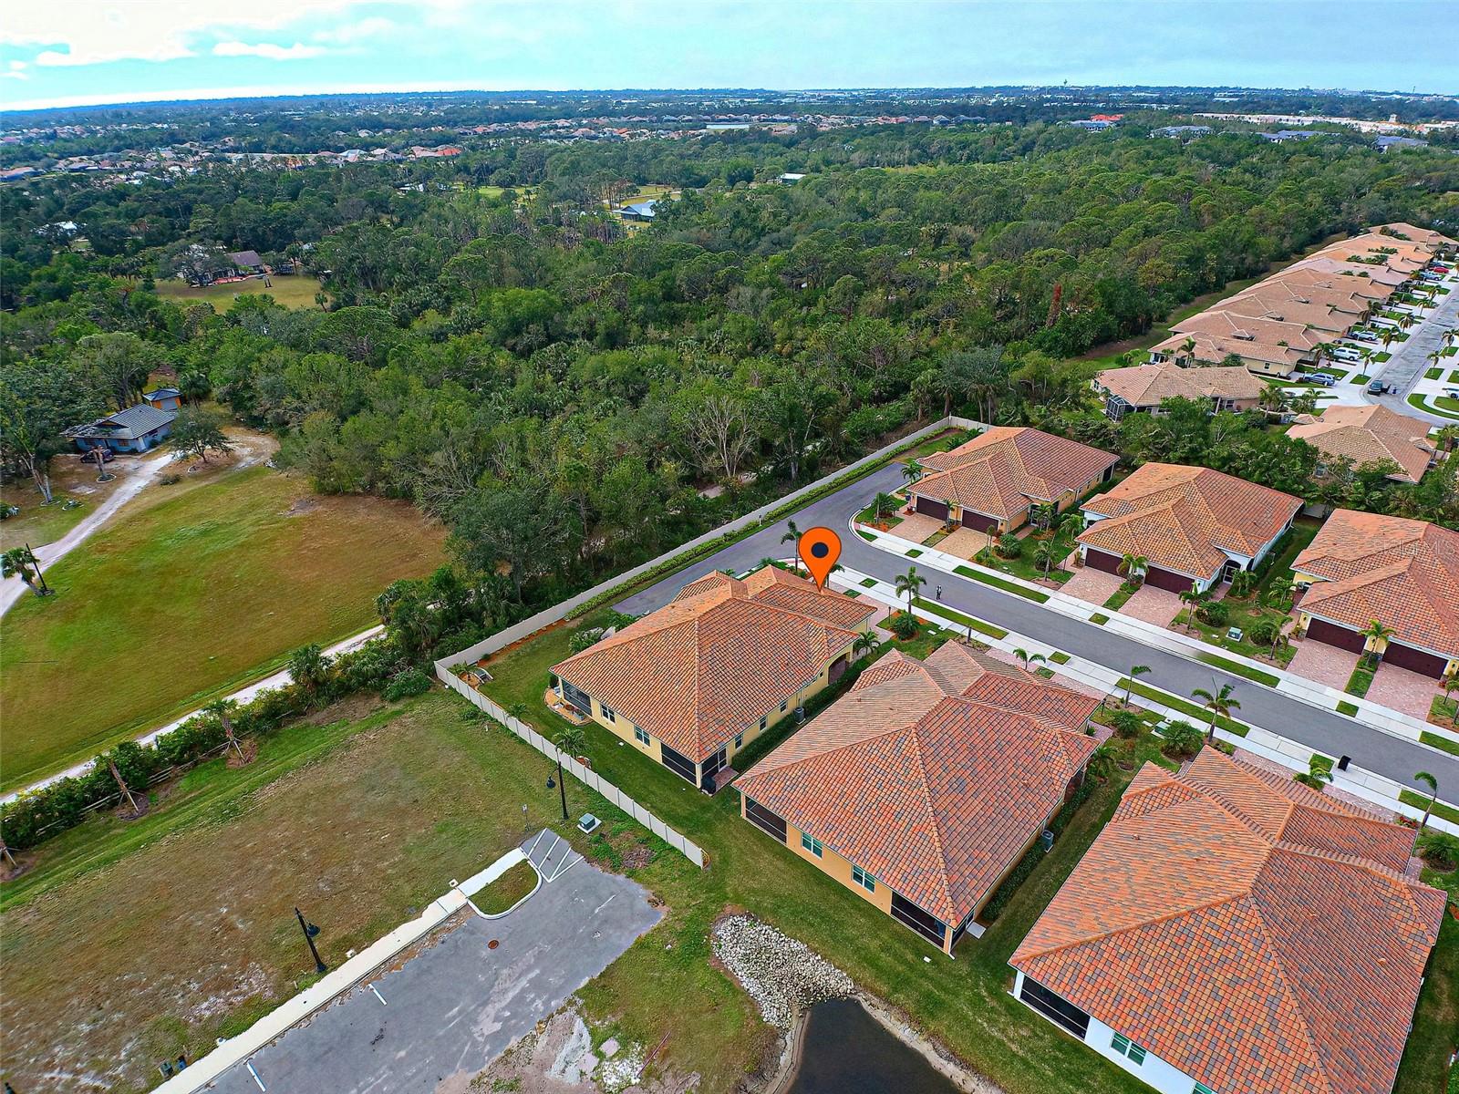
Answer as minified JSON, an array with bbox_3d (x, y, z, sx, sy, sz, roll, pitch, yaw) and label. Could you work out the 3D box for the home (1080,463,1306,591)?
[{"bbox_3d":[55.161,-4.153,87.049,25.800,6.700,18.300,-28,42,-36],"label":"home"}]

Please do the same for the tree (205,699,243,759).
[{"bbox_3d":[-45.620,16.390,64.800,3.200,5.800,3.200,-28,40,-37],"label":"tree"}]

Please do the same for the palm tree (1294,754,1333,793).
[{"bbox_3d":[47.470,19.600,58.780,3.300,4.200,3.300,-24,38,-33],"label":"palm tree"}]

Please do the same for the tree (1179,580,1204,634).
[{"bbox_3d":[46.601,6.077,72.018,2.700,5.700,2.700,-1,32,0],"label":"tree"}]

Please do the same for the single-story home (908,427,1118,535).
[{"bbox_3d":[38.589,-11.282,98.527,26.000,6.700,18.500,-28,42,-36],"label":"single-story home"}]

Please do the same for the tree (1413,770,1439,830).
[{"bbox_3d":[55.160,20.040,56.610,2.300,5.500,2.300,-20,36,-29],"label":"tree"}]

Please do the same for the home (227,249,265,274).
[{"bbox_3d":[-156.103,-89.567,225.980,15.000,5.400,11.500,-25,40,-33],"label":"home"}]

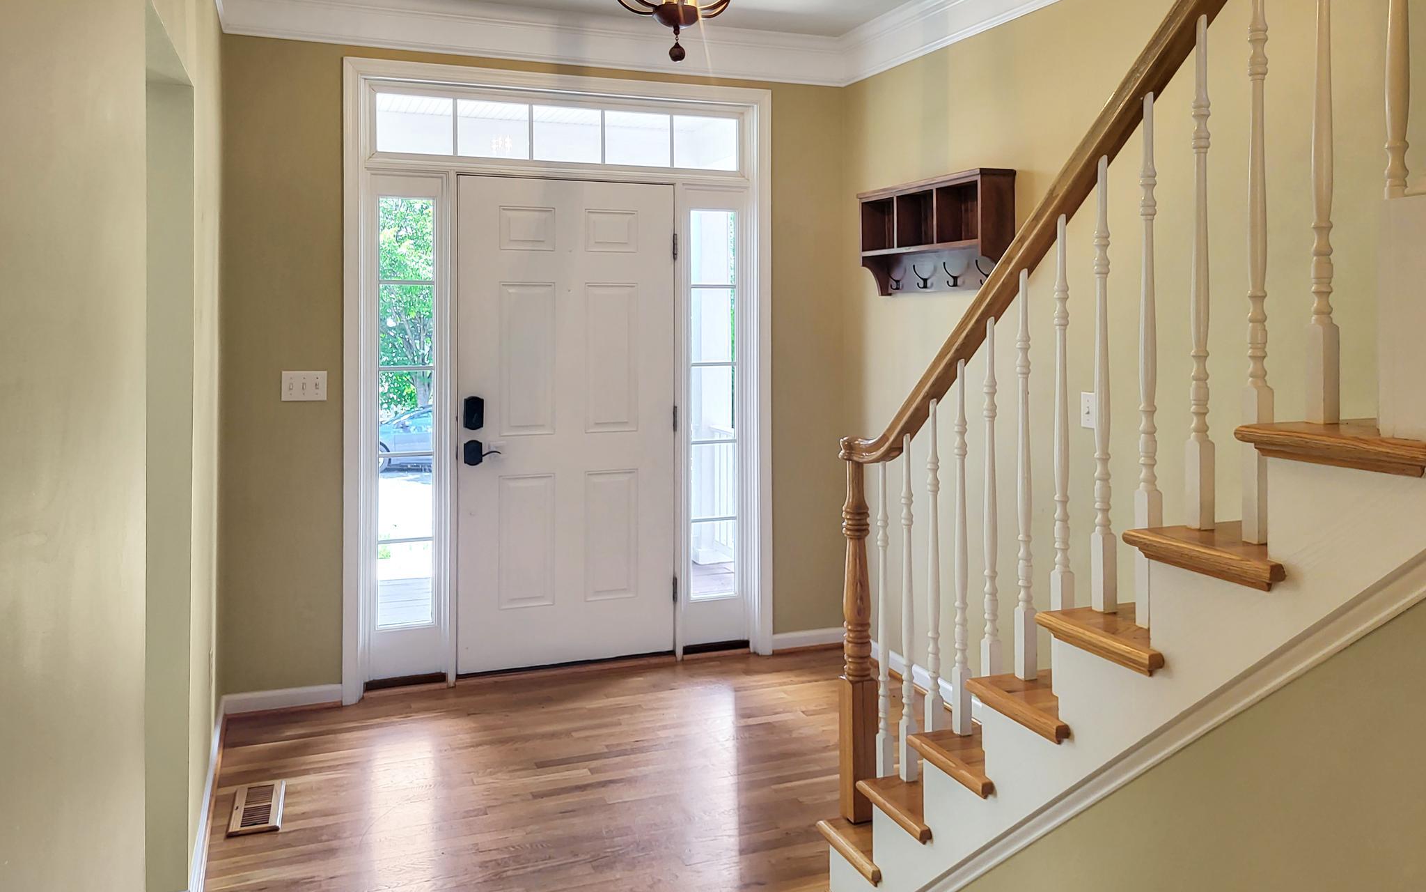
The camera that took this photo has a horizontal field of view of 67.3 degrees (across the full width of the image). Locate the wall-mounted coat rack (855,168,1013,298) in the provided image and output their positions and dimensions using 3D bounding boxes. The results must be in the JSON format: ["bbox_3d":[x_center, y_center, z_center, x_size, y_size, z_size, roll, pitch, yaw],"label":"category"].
[{"bbox_3d":[0.837,-0.792,4.129,0.155,0.425,0.882,-2,6,-20],"label":"wall-mounted coat rack"}]

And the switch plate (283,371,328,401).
[{"bbox_3d":[-1.567,-0.229,4.116,0.163,0.115,0.012,-2,5,-21],"label":"switch plate"}]

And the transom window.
[{"bbox_3d":[-0.608,-1.313,4.518,1.566,0.250,0.050,-2,5,-21],"label":"transom window"}]

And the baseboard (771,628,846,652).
[{"bbox_3d":[0.440,0.881,4.867,0.369,0.081,0.016,-2,5,-21],"label":"baseboard"}]

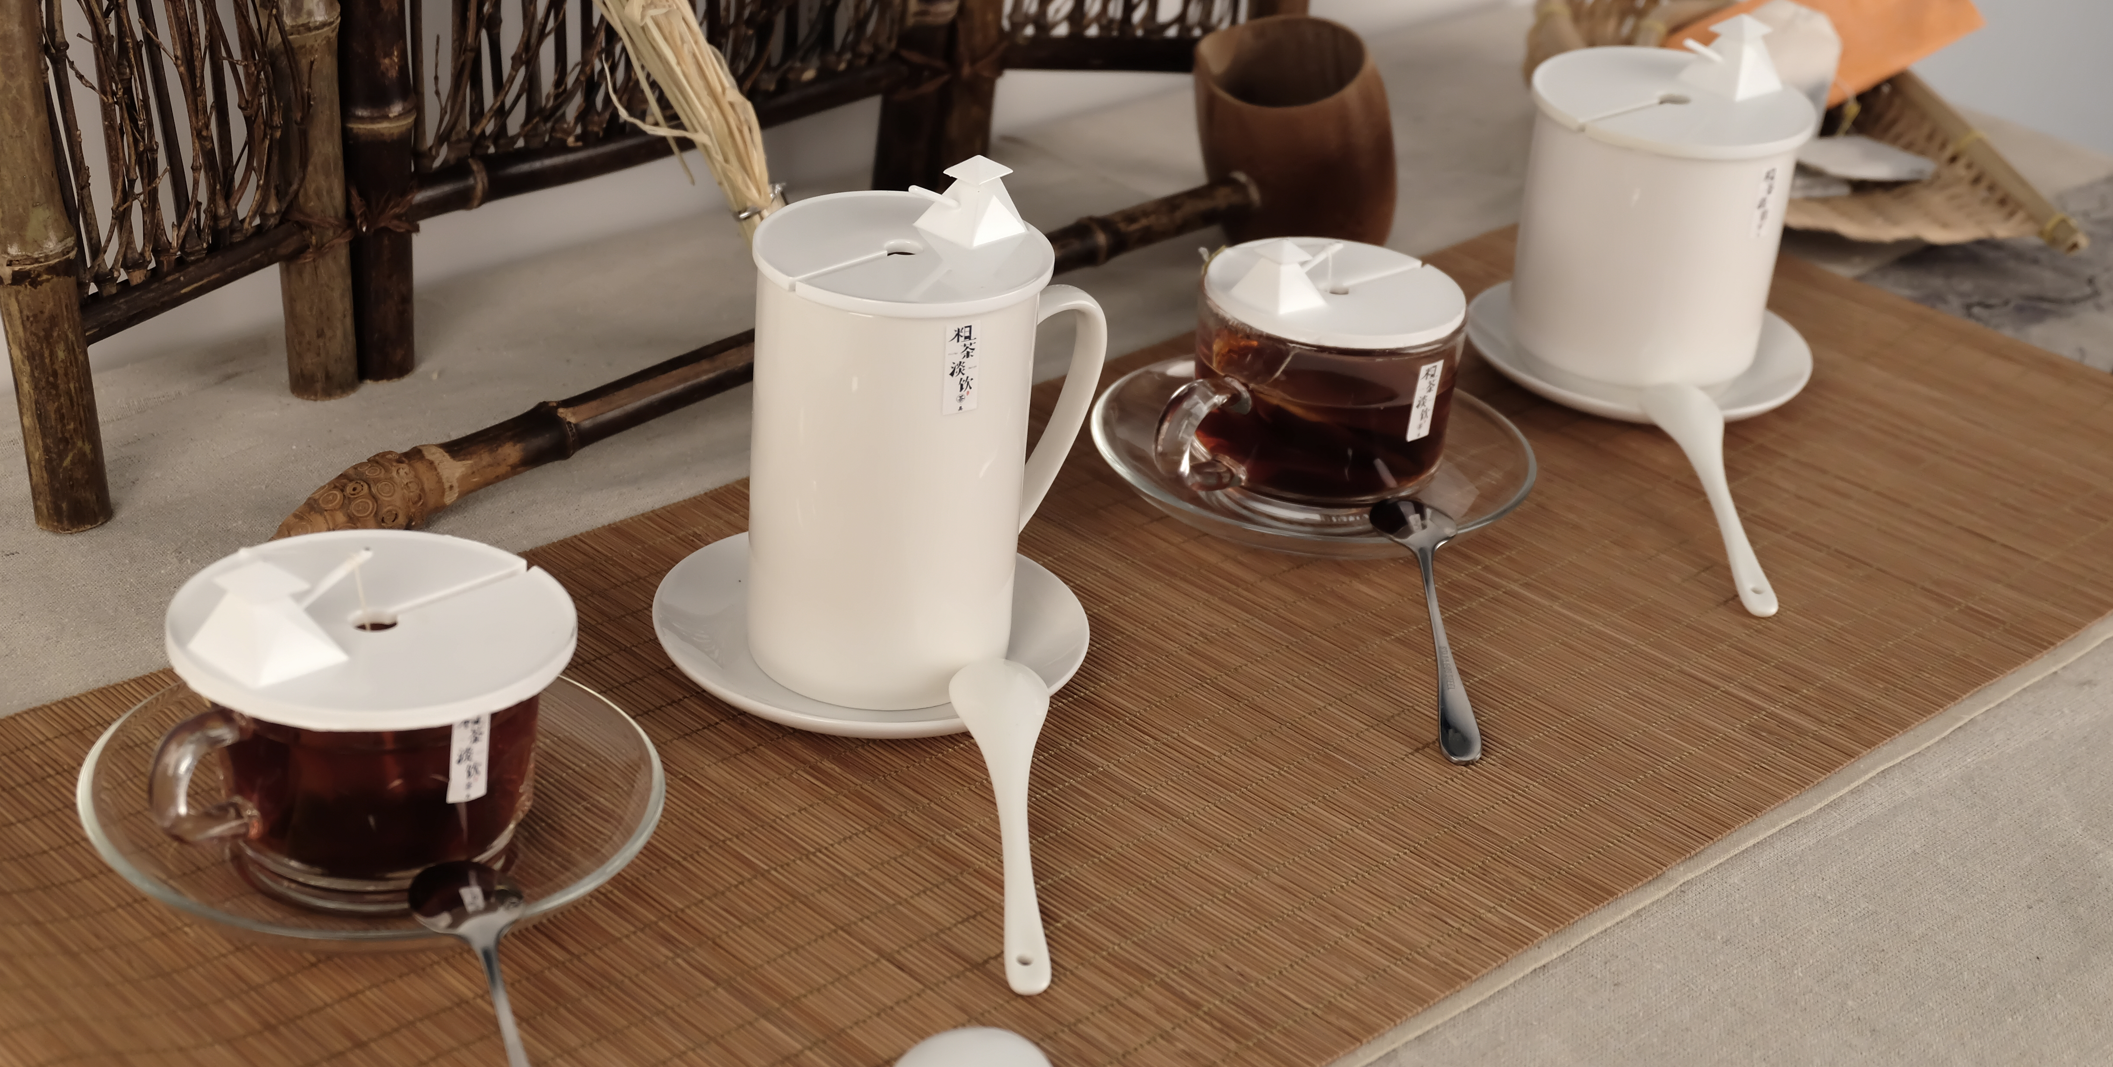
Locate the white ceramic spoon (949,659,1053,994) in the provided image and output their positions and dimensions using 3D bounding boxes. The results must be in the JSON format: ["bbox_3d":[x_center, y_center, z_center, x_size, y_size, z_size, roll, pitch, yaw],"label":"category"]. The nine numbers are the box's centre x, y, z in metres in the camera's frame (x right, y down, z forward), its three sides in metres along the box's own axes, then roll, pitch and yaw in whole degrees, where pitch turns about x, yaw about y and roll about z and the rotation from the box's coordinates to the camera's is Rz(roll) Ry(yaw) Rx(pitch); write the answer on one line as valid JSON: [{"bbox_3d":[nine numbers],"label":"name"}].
[{"bbox_3d":[-0.012,0.073,0.794,0.028,0.016,0.131,2,36,-7],"label":"white ceramic spoon"}]

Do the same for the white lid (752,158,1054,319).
[{"bbox_3d":[-0.039,-0.081,0.815,0.079,0.023,0.079,4,27,-2],"label":"white lid"}]

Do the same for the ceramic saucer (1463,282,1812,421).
[{"bbox_3d":[0.206,-0.061,1.104,0.121,0.018,0.121,6,27,0],"label":"ceramic saucer"}]

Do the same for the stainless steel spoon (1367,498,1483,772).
[{"bbox_3d":[0.109,0.027,0.907,0.026,0.014,0.126,3,37,-6],"label":"stainless steel spoon"}]

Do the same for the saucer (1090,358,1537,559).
[{"bbox_3d":[0.082,-0.021,1.002,0.142,0.019,0.142,4,27,-2],"label":"saucer"}]

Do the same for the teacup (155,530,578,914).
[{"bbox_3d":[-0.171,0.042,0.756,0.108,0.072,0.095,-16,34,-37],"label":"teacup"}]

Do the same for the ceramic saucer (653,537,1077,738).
[{"bbox_3d":[-0.052,0.031,0.871,0.121,0.018,0.121,4,27,-2],"label":"ceramic saucer"}]

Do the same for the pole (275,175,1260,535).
[{"bbox_3d":[-0.078,-0.063,1.027,0.423,0.021,0.021,-23,38,-39],"label":"pole"}]

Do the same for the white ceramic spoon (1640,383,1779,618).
[{"bbox_3d":[0.213,-0.011,1.004,0.028,0.016,0.132,3,36,-6],"label":"white ceramic spoon"}]

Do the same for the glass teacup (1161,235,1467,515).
[{"bbox_3d":[0.074,-0.049,0.979,0.110,0.077,0.083,-15,33,-35],"label":"glass teacup"}]

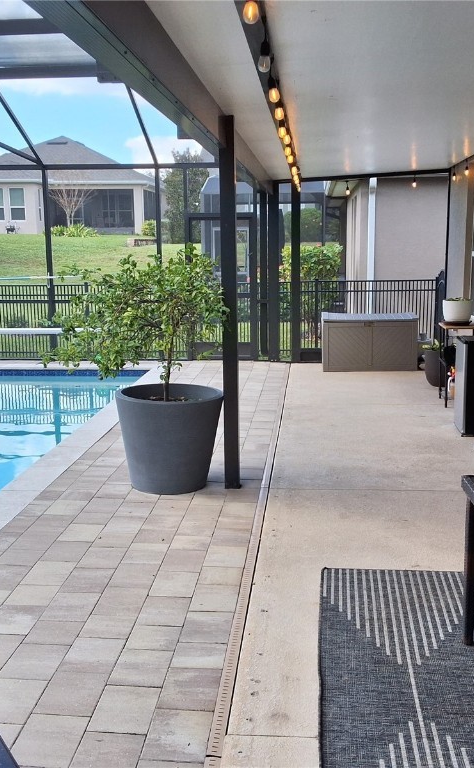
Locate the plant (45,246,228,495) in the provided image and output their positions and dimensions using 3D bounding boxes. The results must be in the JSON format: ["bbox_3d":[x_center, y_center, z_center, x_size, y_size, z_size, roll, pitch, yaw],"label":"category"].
[{"bbox_3d":[-0.702,-0.115,5.751,1.283,1.651,1.050,0,10,5],"label":"plant"}]

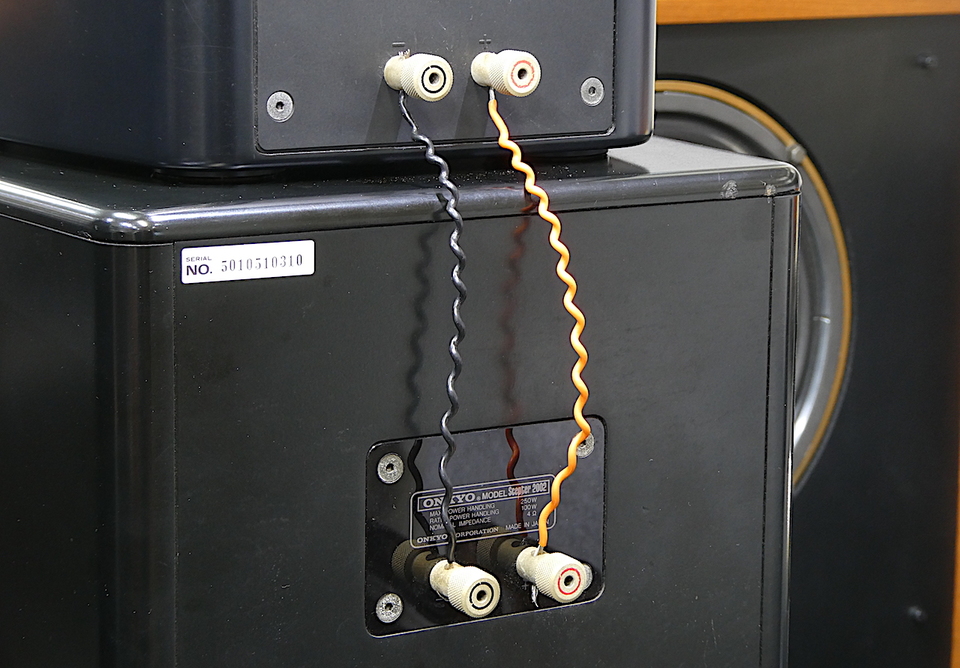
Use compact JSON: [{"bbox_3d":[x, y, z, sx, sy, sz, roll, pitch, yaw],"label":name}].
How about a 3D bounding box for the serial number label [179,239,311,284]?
[{"bbox_3d":[-0.088,-0.027,0.954,0.058,0.014,0.001,-6,12,-33],"label":"serial number label"}]

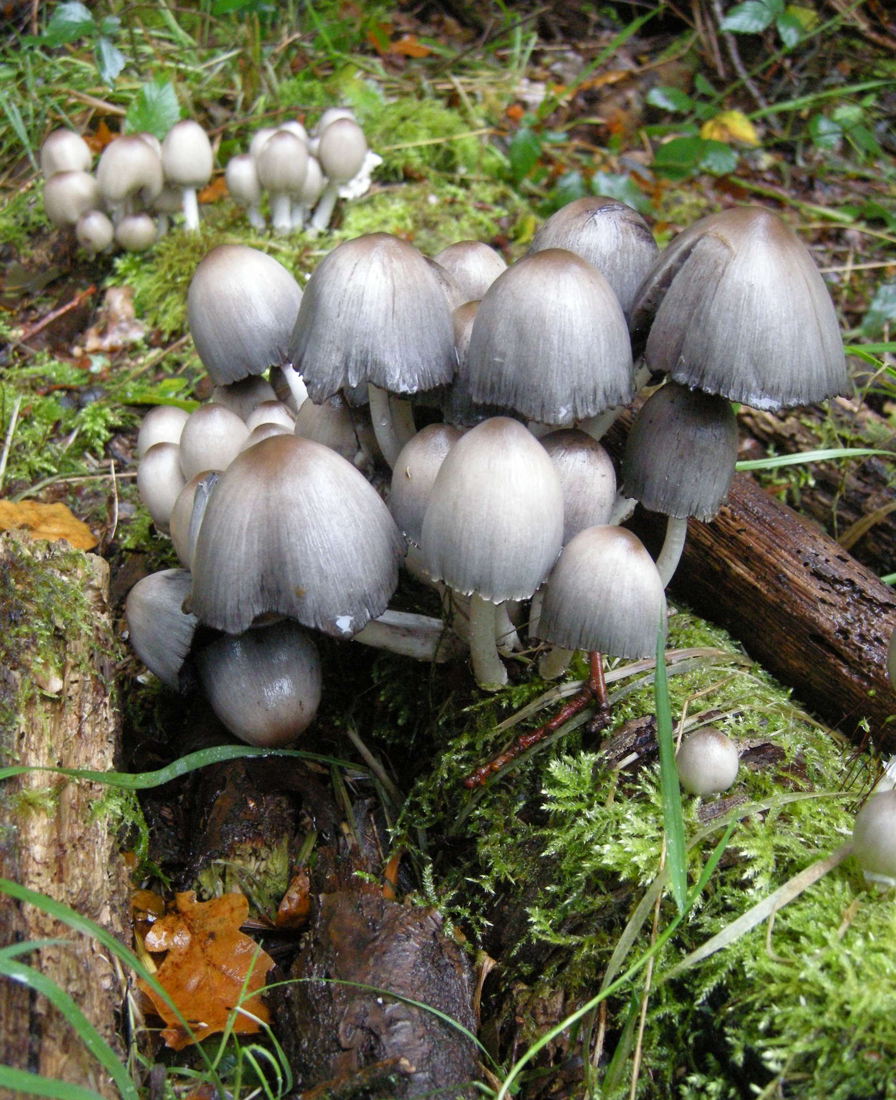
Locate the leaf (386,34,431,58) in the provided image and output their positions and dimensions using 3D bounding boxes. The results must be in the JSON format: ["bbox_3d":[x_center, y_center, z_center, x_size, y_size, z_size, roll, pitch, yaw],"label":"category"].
[{"bbox_3d":[-0.041,-0.522,1.250,0.046,0.019,0.038,0,32,0],"label":"leaf"}]

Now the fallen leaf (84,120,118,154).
[{"bbox_3d":[-0.264,-0.315,0.920,0.028,0.023,0.024,0,32,0],"label":"fallen leaf"}]

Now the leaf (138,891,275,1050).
[{"bbox_3d":[-0.081,0.138,0.400,0.044,0.014,0.055,-6,33,-10],"label":"leaf"}]

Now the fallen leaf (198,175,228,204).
[{"bbox_3d":[-0.155,-0.239,0.800,0.023,0.015,0.023,0,32,0],"label":"fallen leaf"}]

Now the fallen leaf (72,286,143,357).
[{"bbox_3d":[-0.177,-0.119,0.630,0.035,0.025,0.034,0,32,0],"label":"fallen leaf"}]

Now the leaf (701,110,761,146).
[{"bbox_3d":[0.240,-0.360,1.030,0.051,0.021,0.040,0,32,0],"label":"leaf"}]

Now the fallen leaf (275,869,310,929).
[{"bbox_3d":[-0.053,0.120,0.415,0.012,0.018,0.012,0,32,0],"label":"fallen leaf"}]

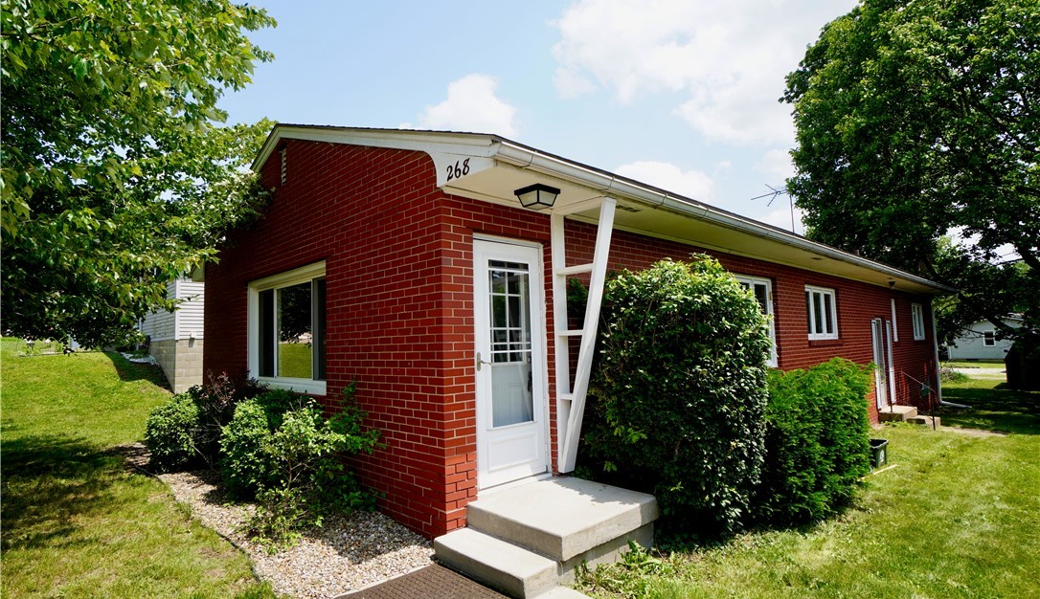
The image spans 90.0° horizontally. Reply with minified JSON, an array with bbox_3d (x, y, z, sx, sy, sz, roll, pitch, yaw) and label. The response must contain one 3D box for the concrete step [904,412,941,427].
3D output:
[{"bbox_3d":[9.412,2.819,12.081,1.100,0.180,0.450,2,-6,-44],"label":"concrete step"}]

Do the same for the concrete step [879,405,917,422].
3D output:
[{"bbox_3d":[8.912,2.702,12.230,1.450,0.220,0.520,2,-6,-44],"label":"concrete step"}]

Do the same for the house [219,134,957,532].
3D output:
[{"bbox_3d":[4.289,0.460,12.751,19.400,4.500,7.700,2,-6,-44],"label":"house"}]

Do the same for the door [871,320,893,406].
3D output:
[{"bbox_3d":[8.637,1.521,12.438,0.900,2.070,0.100,2,-6,-44],"label":"door"}]

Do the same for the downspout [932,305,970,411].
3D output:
[{"bbox_3d":[13.782,1.646,16.591,0.100,3.400,0.800,2,-6,-44],"label":"downspout"}]

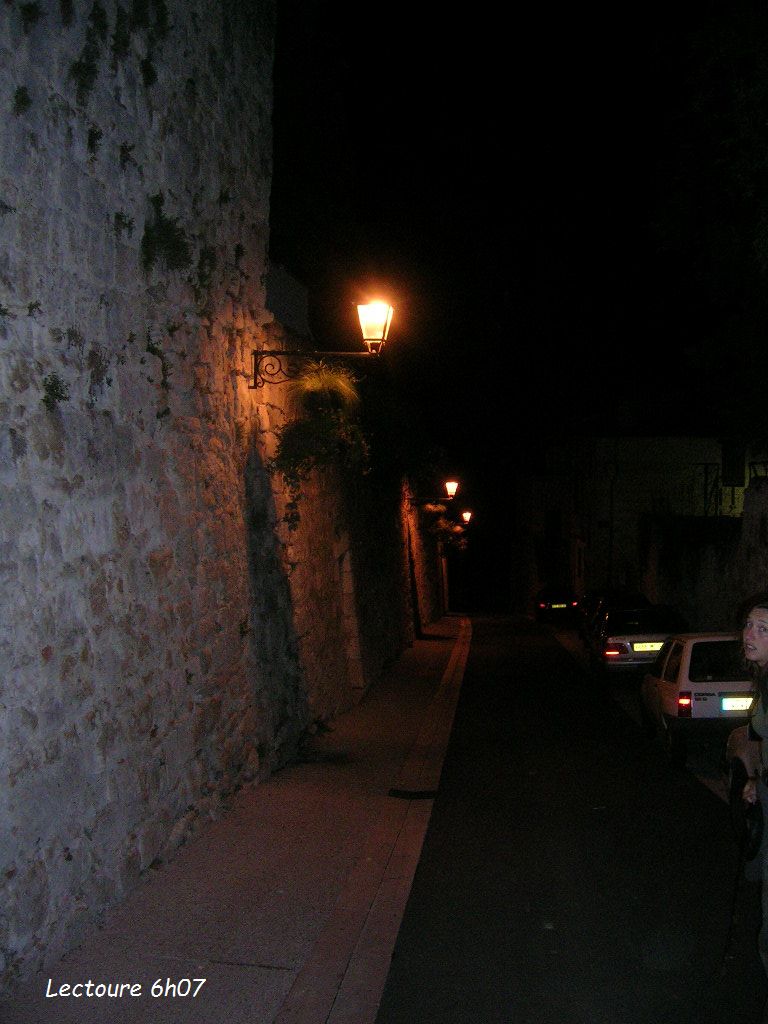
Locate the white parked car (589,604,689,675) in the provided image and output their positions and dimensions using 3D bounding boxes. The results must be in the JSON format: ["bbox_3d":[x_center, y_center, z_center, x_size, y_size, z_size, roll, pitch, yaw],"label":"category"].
[{"bbox_3d":[4.680,2.470,19.500,1.680,1.400,4.400,0,-4,6],"label":"white parked car"}]

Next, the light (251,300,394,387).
[{"bbox_3d":[-0.620,-1.750,10.500,1.430,0.890,0.400,1,-4,6],"label":"light"}]

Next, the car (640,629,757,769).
[{"bbox_3d":[3.910,2.050,12.350,1.540,1.370,3.650,0,-4,6],"label":"car"}]

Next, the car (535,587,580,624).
[{"bbox_3d":[7.050,3.880,42.300,1.660,1.430,4.000,0,-4,6],"label":"car"}]

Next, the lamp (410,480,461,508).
[{"bbox_3d":[1.450,-0.510,29.800,1.430,0.870,0.400,1,-4,6],"label":"lamp"}]

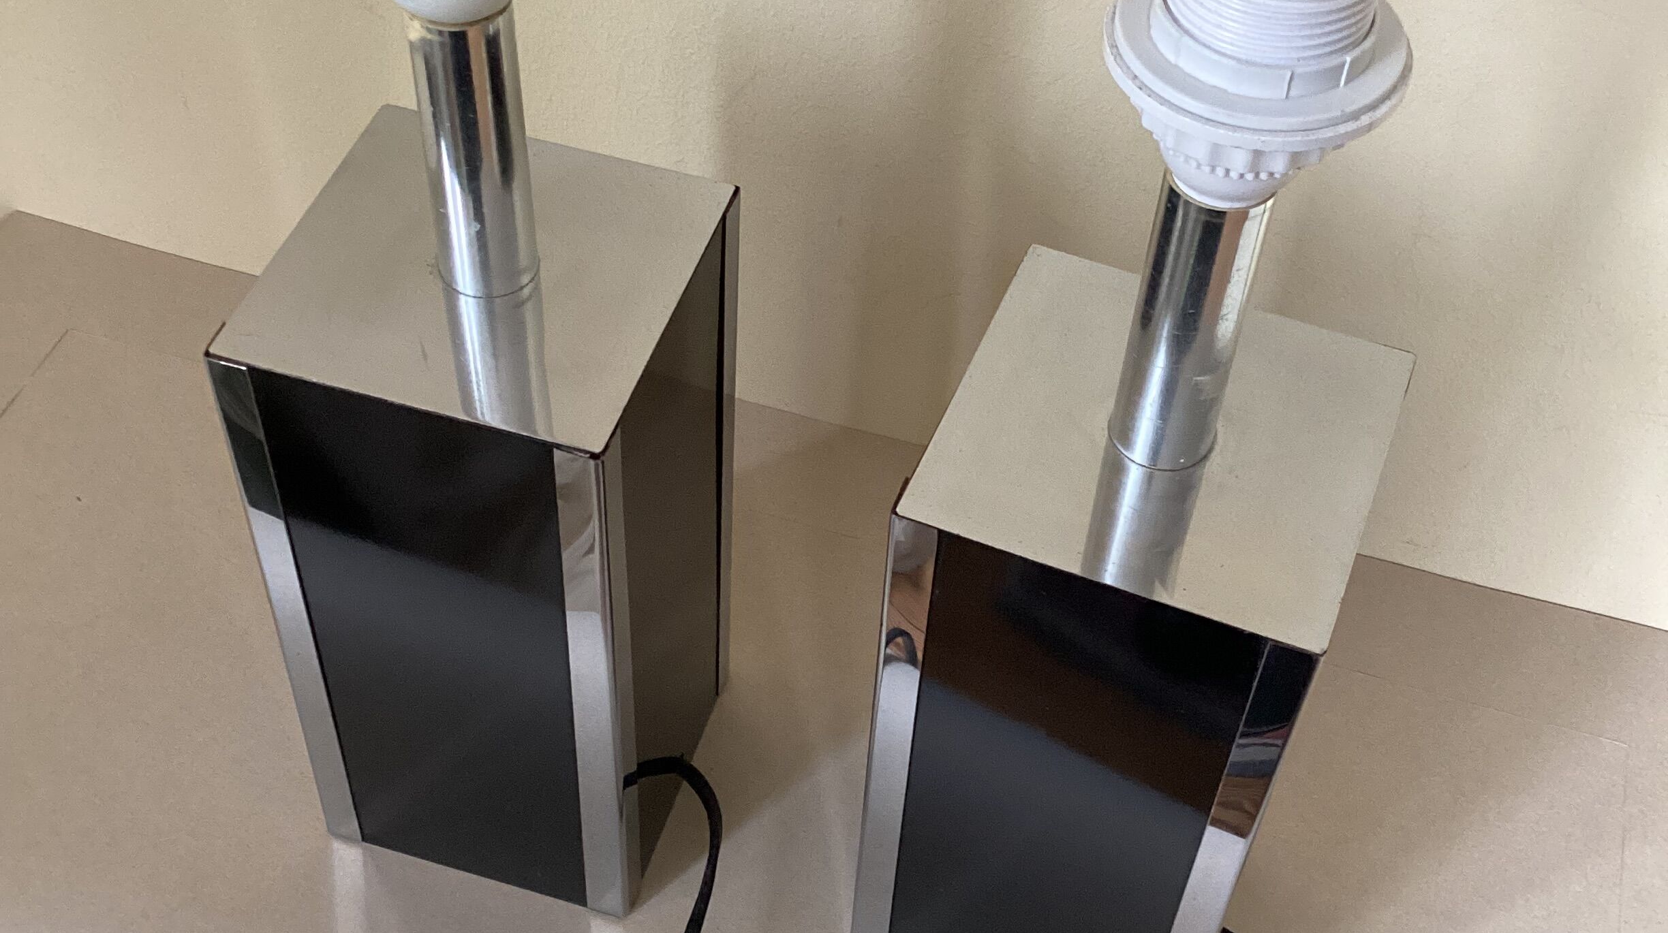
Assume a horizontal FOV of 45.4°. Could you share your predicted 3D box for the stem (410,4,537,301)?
[{"bbox_3d":[-0.085,-0.077,0.471,0.025,0.081,0.025,2,48,-2],"label":"stem"}]

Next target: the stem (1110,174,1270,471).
[{"bbox_3d":[0.080,-0.035,0.445,0.025,0.079,0.025,18,50,12],"label":"stem"}]

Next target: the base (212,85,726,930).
[{"bbox_3d":[-0.093,0.022,0.582,0.101,0.218,0.101,14,49,9],"label":"base"}]

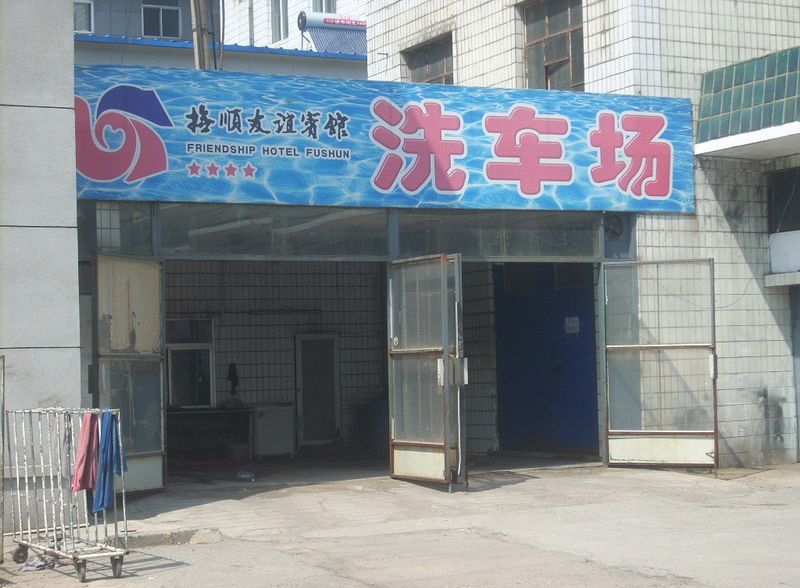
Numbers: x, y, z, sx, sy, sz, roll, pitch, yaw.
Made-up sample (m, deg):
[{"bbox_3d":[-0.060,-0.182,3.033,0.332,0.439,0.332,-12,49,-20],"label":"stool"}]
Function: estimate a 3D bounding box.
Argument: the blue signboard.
[{"bbox_3d":[0.024,-1.795,21.505,8.559,1.496,0.150,0,-2,-27],"label":"blue signboard"}]

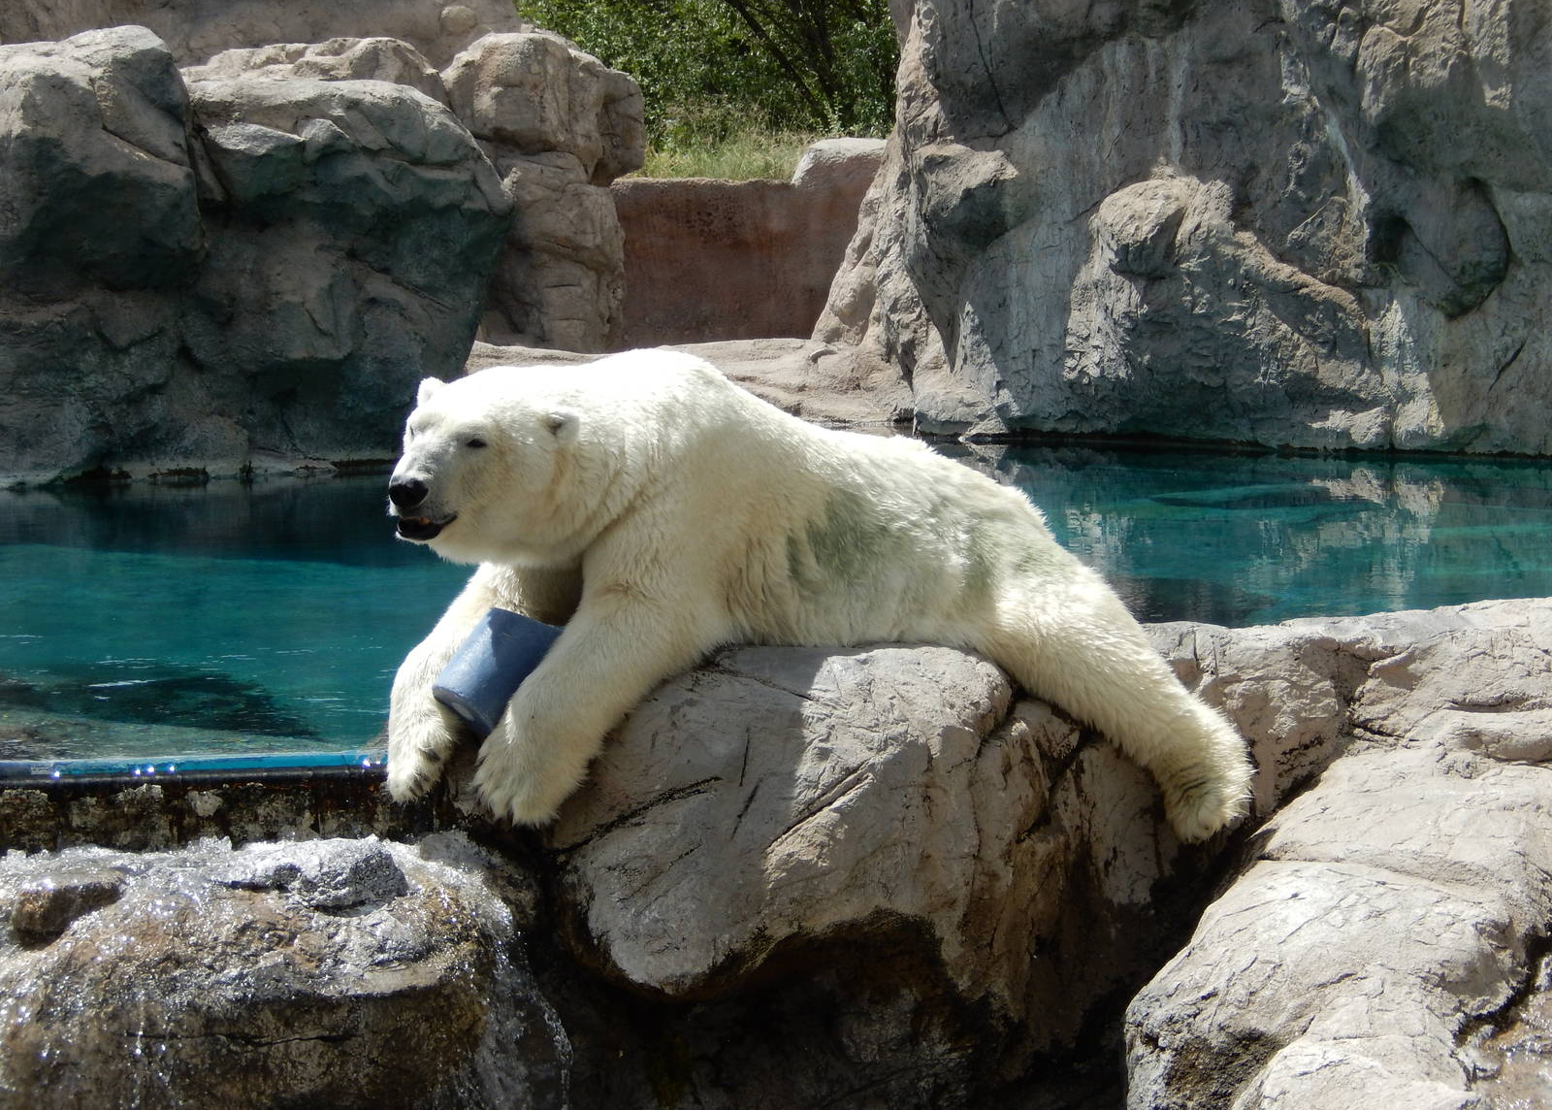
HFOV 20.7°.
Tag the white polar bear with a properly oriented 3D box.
[{"bbox_3d":[0.094,0.091,10.200,2.000,1.100,0.830,-3,7,-23],"label":"white polar bear"}]

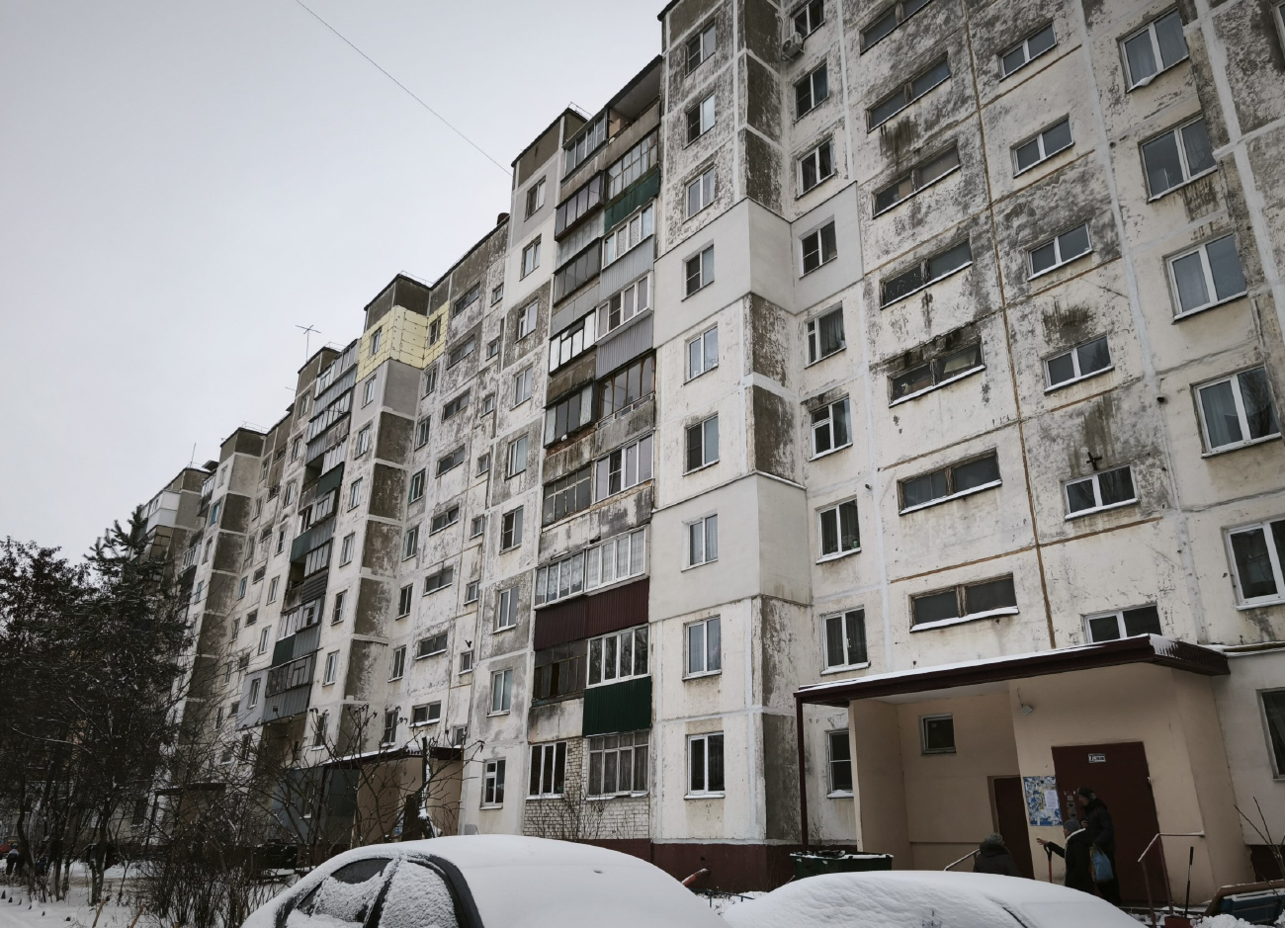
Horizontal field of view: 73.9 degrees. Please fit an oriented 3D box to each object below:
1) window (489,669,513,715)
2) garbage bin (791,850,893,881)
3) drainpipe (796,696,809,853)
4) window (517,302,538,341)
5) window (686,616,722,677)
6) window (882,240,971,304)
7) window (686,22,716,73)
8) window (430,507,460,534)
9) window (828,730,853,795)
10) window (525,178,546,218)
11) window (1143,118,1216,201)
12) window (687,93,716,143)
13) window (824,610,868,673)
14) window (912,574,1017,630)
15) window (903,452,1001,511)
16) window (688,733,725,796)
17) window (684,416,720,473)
[{"bbox_3d":[-4.690,7.578,28.393,0.150,1.360,1.270,18,-27,-36],"label":"window"},{"bbox_3d":[3.000,6.413,12.701,1.100,1.100,1.000,18,-27,-36],"label":"garbage bin"},{"bbox_3d":[3.446,6.869,18.309,0.120,3.550,0.120,17,-25,-36],"label":"drainpipe"},{"bbox_3d":[-4.696,-5.800,34.656,0.150,1.390,1.300,17,-25,-38],"label":"window"},{"bbox_3d":[1.540,4.596,21.476,0.150,1.360,1.270,18,-27,-36],"label":"window"},{"bbox_3d":[7.395,-5.025,22.469,0.150,0.750,2.570,17,-25,-38],"label":"window"},{"bbox_3d":[1.942,-13.894,28.475,0.150,1.360,1.270,18,-27,-36],"label":"window"},{"bbox_3d":[-9.118,2.562,39.445,0.200,0.856,2.523,17,-26,-37],"label":"window"},{"bbox_3d":[5.100,7.300,20.728,0.180,1.555,1.463,17,-25,-36],"label":"window"},{"bbox_3d":[-4.378,-10.838,34.808,0.150,1.340,1.320,17,-26,-35],"label":"window"},{"bbox_3d":[11.181,-6.439,17.744,0.200,1.483,1.387,17,-26,-37],"label":"window"},{"bbox_3d":[1.886,-11.104,27.413,0.150,1.360,1.270,18,-27,-36],"label":"window"},{"bbox_3d":[4.844,4.198,20.345,0.150,1.360,1.270,18,-27,-36],"label":"window"},{"bbox_3d":[7.258,3.184,19.403,0.180,0.876,2.656,17,-25,-36],"label":"window"},{"bbox_3d":[7.290,0.454,20.385,0.180,0.849,2.705,17,-25,-36],"label":"window"},{"bbox_3d":[1.609,7.645,21.636,0.180,1.534,1.478,17,-25,-36],"label":"window"},{"bbox_3d":[1.688,-0.524,24.136,0.200,1.483,1.353,17,-26,-37],"label":"window"}]

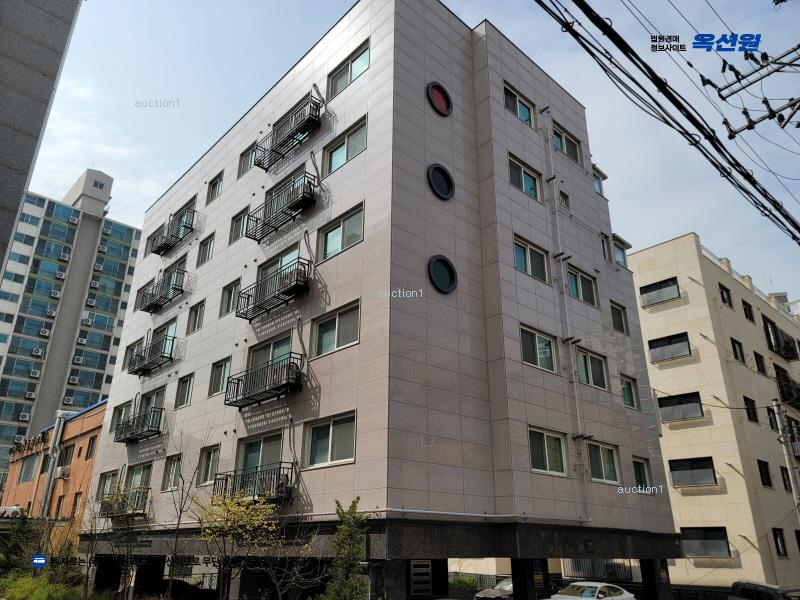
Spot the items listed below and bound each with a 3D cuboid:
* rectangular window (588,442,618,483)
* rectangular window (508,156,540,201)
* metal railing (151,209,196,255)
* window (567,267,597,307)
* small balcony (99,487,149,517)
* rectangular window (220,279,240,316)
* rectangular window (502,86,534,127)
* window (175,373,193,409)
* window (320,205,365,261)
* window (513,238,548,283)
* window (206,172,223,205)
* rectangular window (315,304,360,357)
[{"bbox_3d":[5.905,4.768,16.848,1.665,1.110,0.150,20,-30,-39],"label":"rectangular window"},{"bbox_3d":[4.006,-3.831,18.536,1.731,1.147,0.150,20,-30,-39],"label":"rectangular window"},{"bbox_3d":[-10.019,-2.959,25.550,0.462,0.894,3.507,20,-28,-39],"label":"metal railing"},{"bbox_3d":[6.031,-0.366,19.288,1.800,1.114,0.180,20,-29,-39],"label":"window"},{"bbox_3d":[-10.236,7.562,21.484,0.462,0.894,3.507,20,-28,-39],"label":"small balcony"},{"bbox_3d":[-5.869,-0.063,20.239,0.150,1.187,1.353,20,-29,-39],"label":"rectangular window"},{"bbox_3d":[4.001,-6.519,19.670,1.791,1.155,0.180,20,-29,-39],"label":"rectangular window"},{"bbox_3d":[-7.766,3.329,21.029,0.150,1.187,1.350,20,-29,-39],"label":"window"},{"bbox_3d":[-1.591,-1.776,16.038,0.180,1.189,2.171,20,-29,-39],"label":"window"},{"bbox_3d":[3.899,-1.146,17.208,1.758,1.113,0.150,20,-28,-39],"label":"window"},{"bbox_3d":[-7.705,-4.621,24.352,0.150,1.187,1.350,20,-29,-39],"label":"window"},{"bbox_3d":[-1.646,0.816,14.881,0.150,1.187,2.101,20,-29,-39],"label":"rectangular window"}]

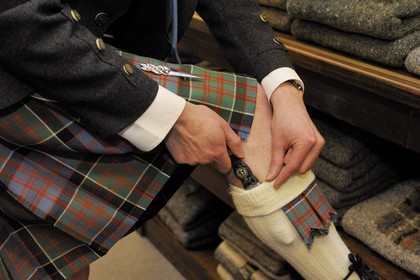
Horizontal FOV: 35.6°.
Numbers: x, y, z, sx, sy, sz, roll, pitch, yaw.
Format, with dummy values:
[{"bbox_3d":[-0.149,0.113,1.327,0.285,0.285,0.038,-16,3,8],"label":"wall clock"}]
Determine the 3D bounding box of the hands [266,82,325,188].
[{"bbox_3d":[0.138,-0.006,1.060,0.088,0.162,0.085,-3,18,-19],"label":"hands"}]

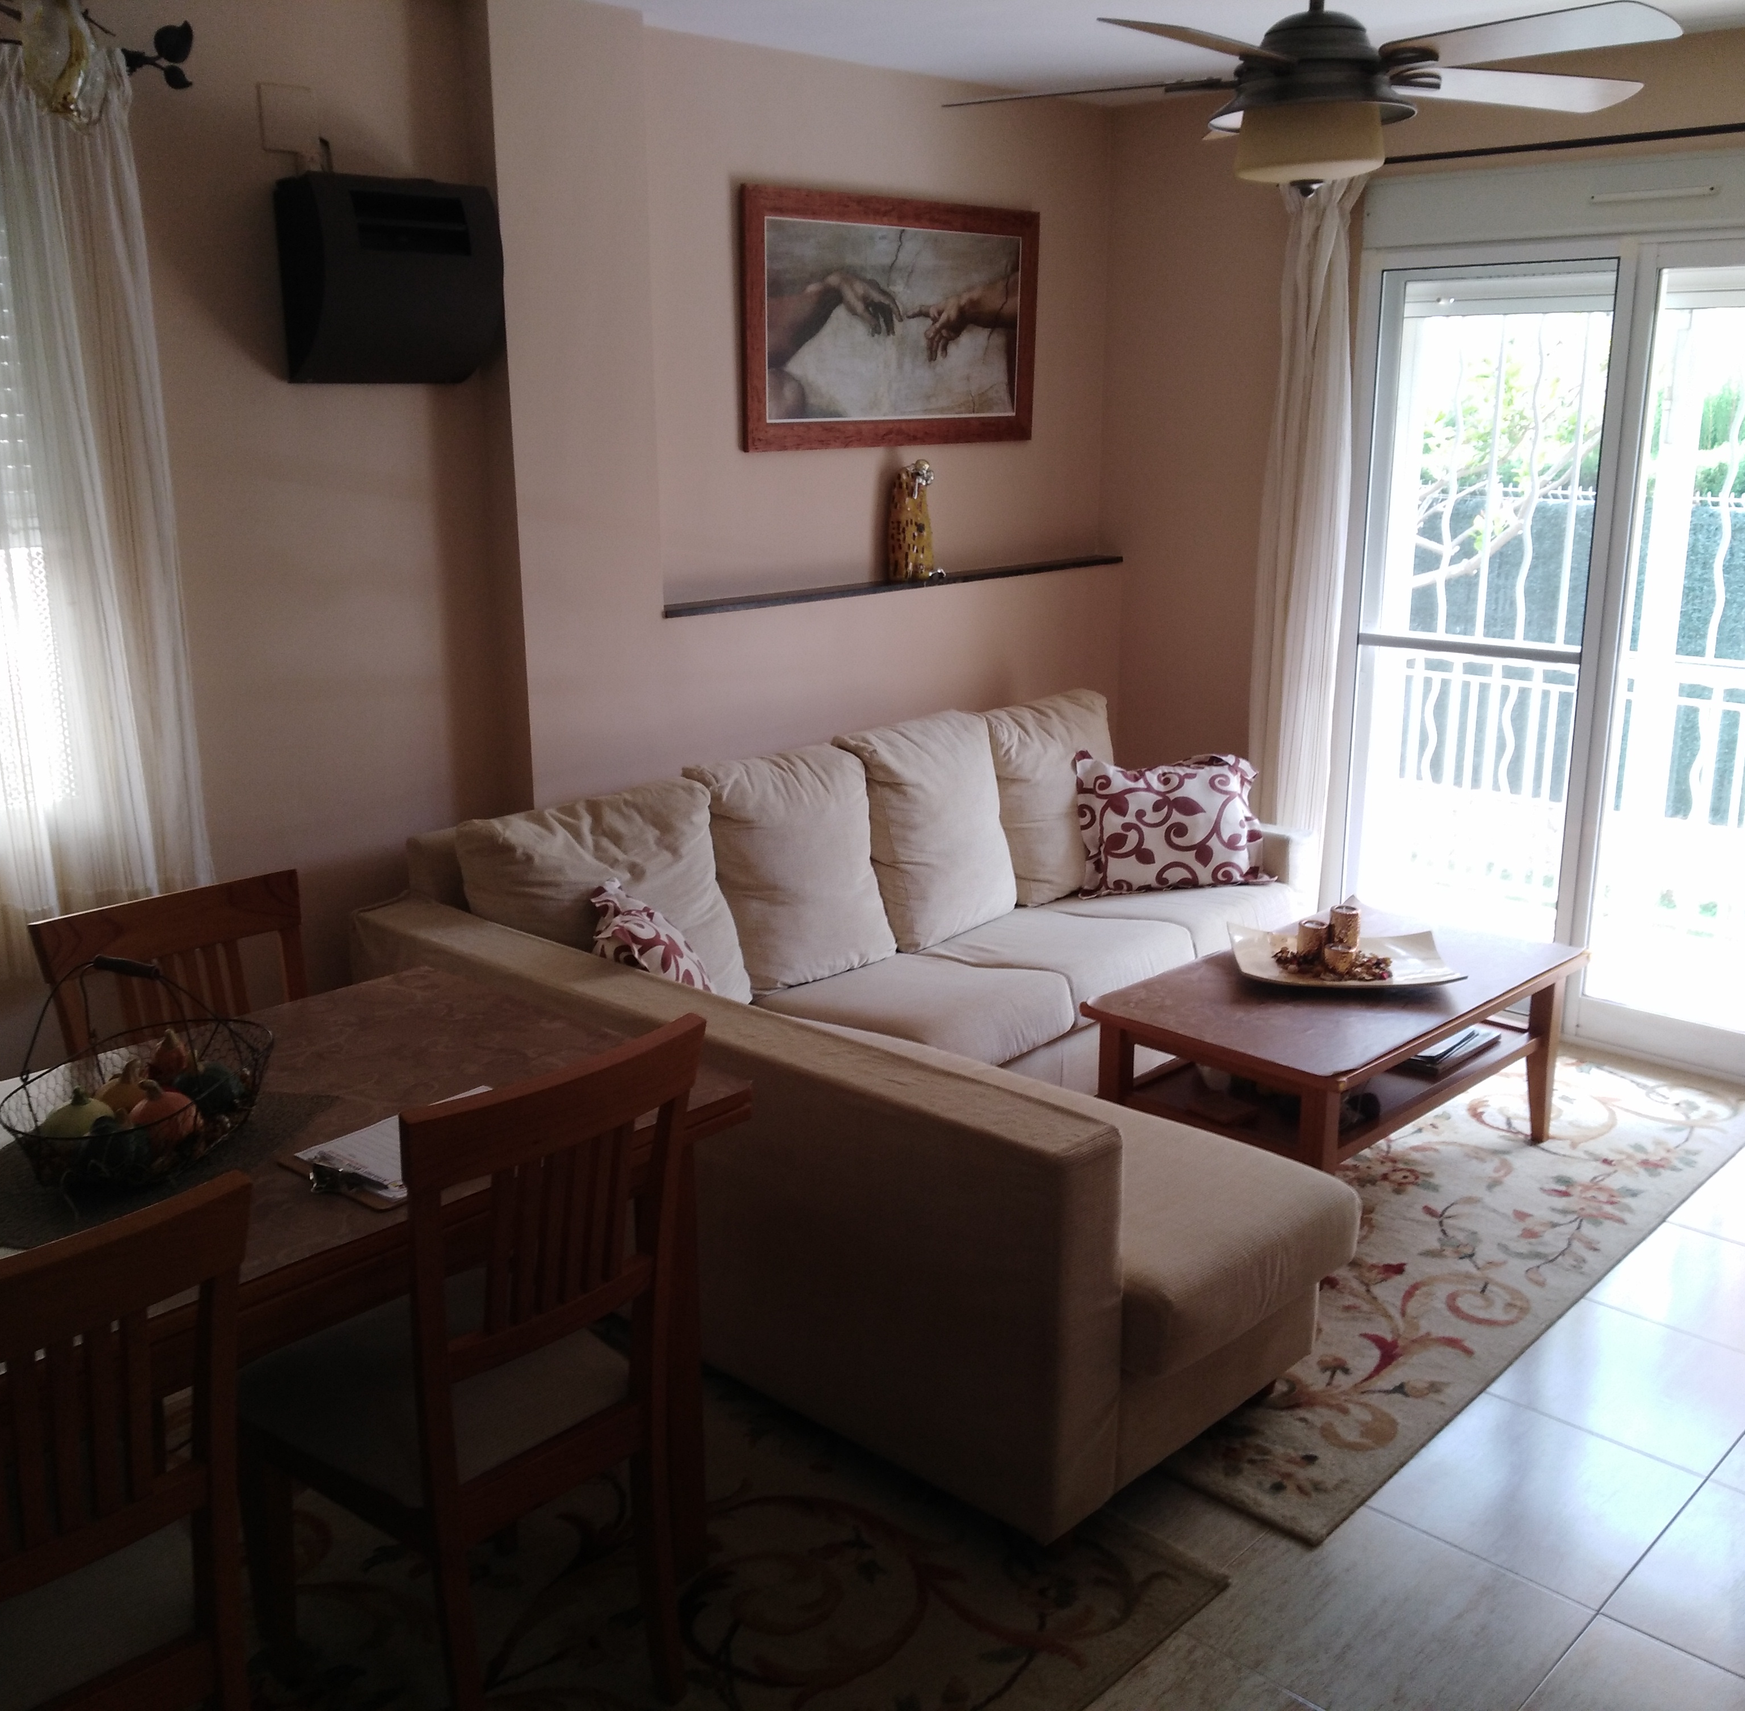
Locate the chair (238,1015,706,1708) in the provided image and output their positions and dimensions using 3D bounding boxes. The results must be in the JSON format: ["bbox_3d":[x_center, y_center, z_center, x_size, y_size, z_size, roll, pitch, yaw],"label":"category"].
[{"bbox_3d":[-0.510,0.661,2.180,0.548,0.972,0.421,13,20,43],"label":"chair"}]

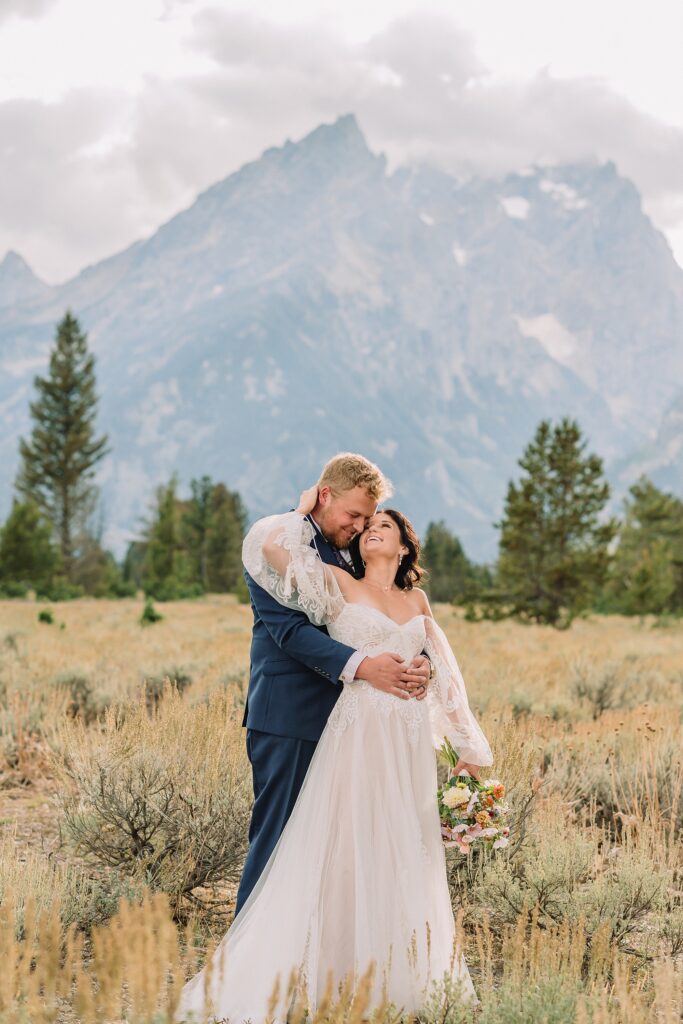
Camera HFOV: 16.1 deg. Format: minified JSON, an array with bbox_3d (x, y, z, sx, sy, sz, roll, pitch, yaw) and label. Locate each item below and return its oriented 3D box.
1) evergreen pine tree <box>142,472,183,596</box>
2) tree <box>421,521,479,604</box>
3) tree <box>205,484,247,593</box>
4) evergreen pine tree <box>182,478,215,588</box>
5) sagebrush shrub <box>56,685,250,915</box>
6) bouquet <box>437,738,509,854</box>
[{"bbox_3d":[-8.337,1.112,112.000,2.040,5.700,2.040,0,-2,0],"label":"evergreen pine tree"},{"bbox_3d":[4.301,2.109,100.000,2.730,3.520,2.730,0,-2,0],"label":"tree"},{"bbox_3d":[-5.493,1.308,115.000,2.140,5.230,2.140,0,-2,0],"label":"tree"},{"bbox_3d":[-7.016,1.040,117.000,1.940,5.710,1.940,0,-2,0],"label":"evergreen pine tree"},{"bbox_3d":[-0.665,1.125,9.400,0.900,0.900,0.850,0,-2,0],"label":"sagebrush shrub"},{"bbox_3d":[0.408,0.900,7.650,0.250,0.360,0.240,-12,3,0],"label":"bouquet"}]

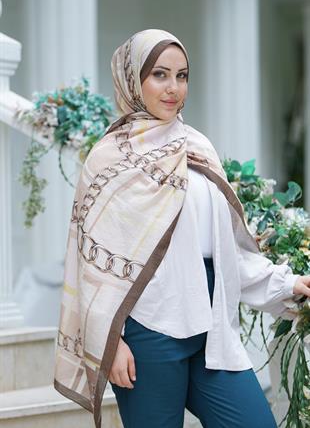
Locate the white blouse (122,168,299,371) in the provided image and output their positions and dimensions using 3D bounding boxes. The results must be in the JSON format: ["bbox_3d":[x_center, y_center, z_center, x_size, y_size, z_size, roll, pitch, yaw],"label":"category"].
[{"bbox_3d":[0.124,0.104,3.300,0.460,0.550,0.300,0,0,-23],"label":"white blouse"}]

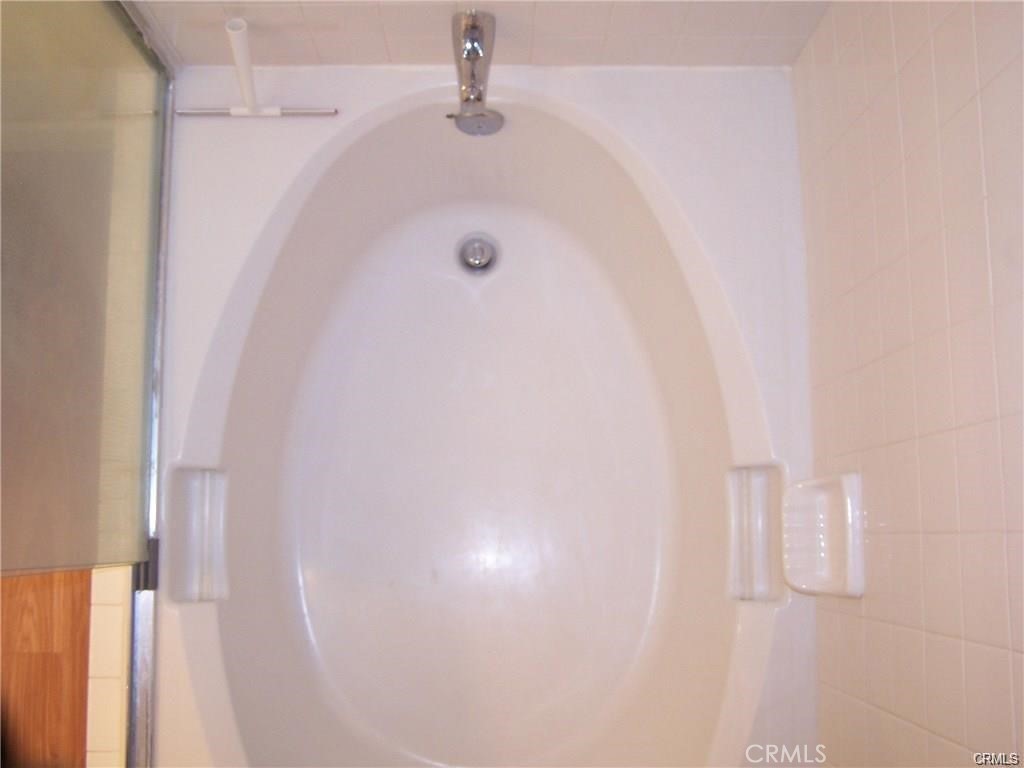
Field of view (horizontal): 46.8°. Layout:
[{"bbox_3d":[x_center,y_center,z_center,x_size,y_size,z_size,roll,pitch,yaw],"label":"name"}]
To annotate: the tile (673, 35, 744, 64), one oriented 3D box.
[{"bbox_3d":[0.302,-0.514,1.820,0.108,0.108,0.010,0,83,-1],"label":"tile"}]

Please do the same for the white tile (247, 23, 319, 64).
[{"bbox_3d":[-0.355,-0.511,1.806,0.108,0.108,0.010,0,83,-1],"label":"white tile"}]

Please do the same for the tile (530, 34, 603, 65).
[{"bbox_3d":[0.083,-0.513,1.815,0.108,0.108,0.010,0,83,-1],"label":"tile"}]

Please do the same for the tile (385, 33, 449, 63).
[{"bbox_3d":[-0.136,-0.512,1.810,0.108,0.108,0.010,0,83,-1],"label":"tile"}]

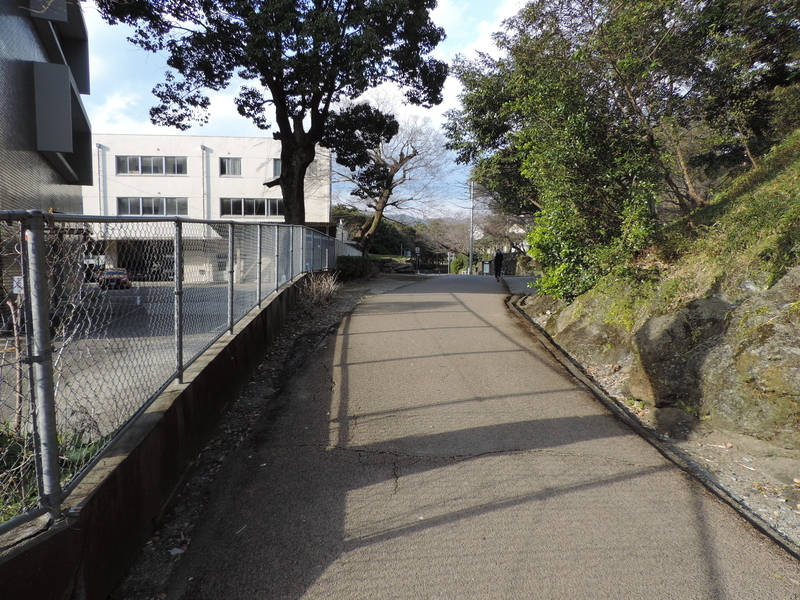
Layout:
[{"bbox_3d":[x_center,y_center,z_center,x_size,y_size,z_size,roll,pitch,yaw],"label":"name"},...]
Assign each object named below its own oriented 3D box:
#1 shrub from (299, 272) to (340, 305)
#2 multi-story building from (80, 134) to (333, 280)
[{"bbox_3d":[-1.858,-0.277,12.800,0.950,0.680,0.850,1,5,0],"label":"shrub"},{"bbox_3d":[-15.720,-7.567,48.967,19.239,11.482,11.000,0,5,-6],"label":"multi-story building"}]

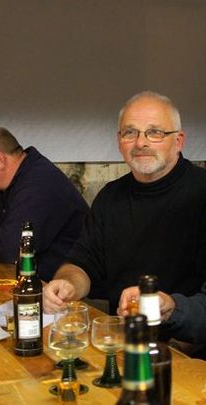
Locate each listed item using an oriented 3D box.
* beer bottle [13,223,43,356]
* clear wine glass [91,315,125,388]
[{"bbox_3d":[-0.167,0.204,1.610,0.068,0.262,0.068,0,2,0],"label":"beer bottle"},{"bbox_3d":[0.018,0.284,1.373,0.076,0.121,0.076,0,2,0],"label":"clear wine glass"}]

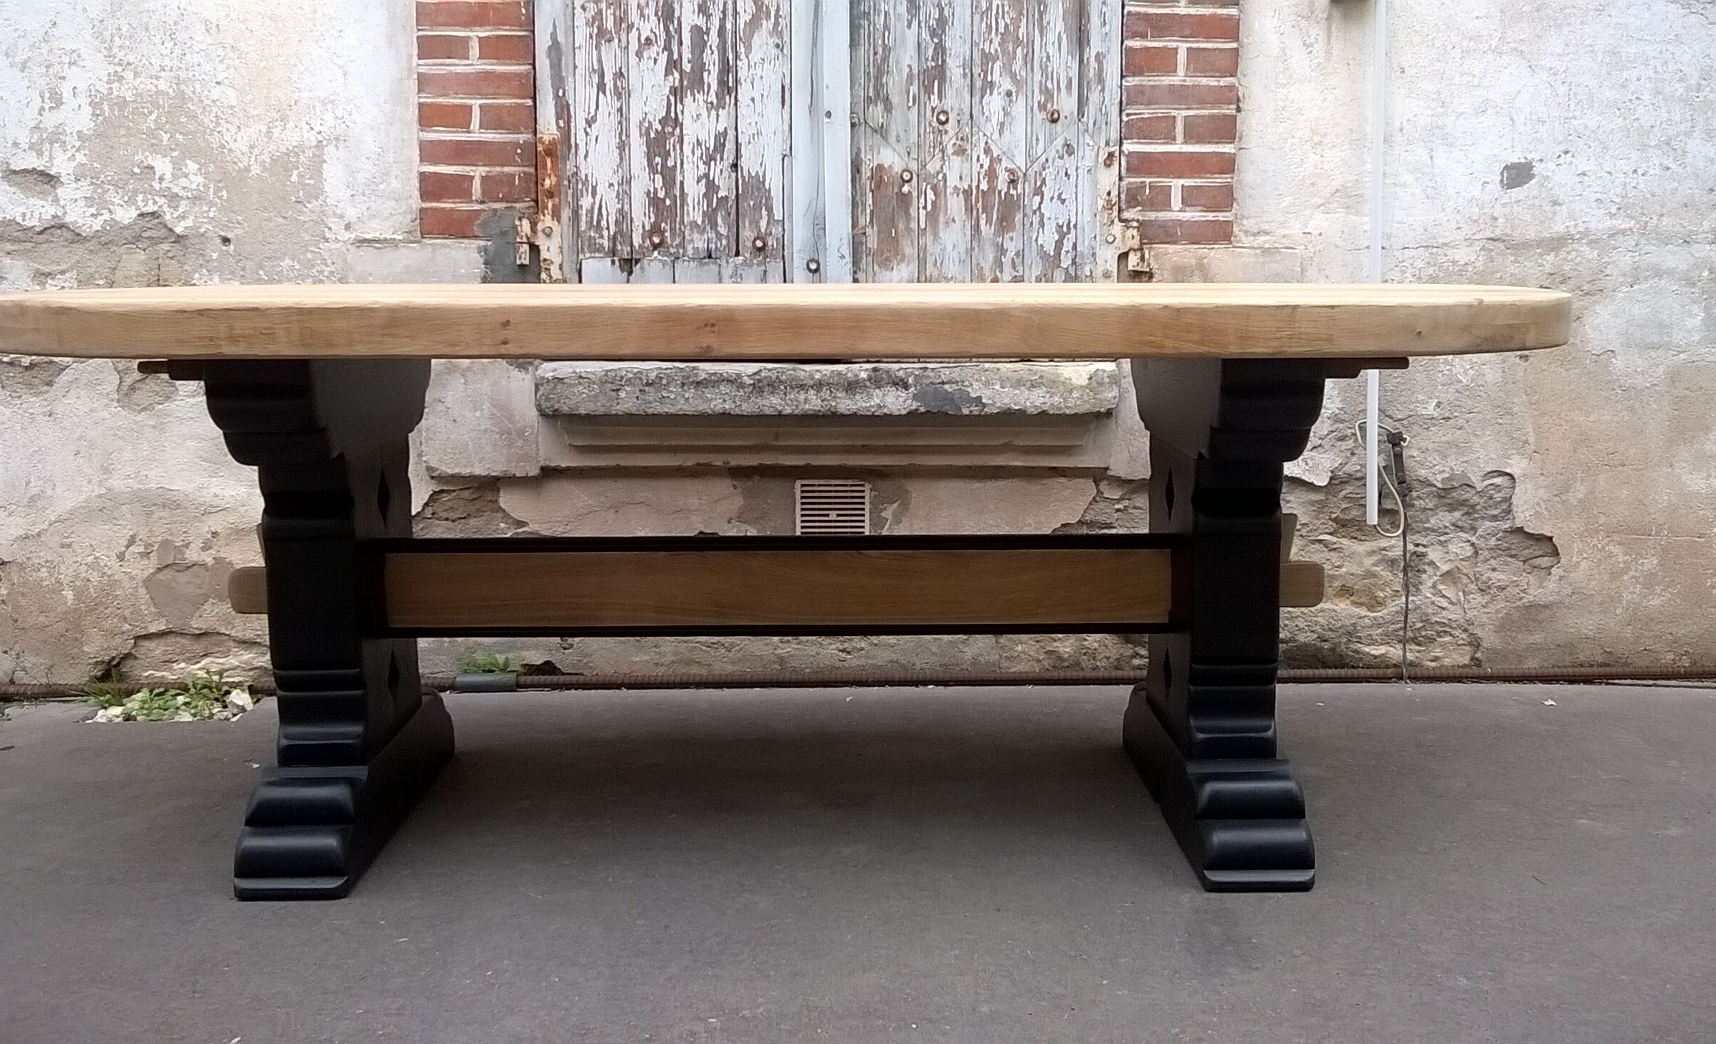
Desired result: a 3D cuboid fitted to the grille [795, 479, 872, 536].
[{"bbox_3d":[-0.047,-0.013,3.120,0.146,0.138,0.018,0,10,-1],"label":"grille"}]

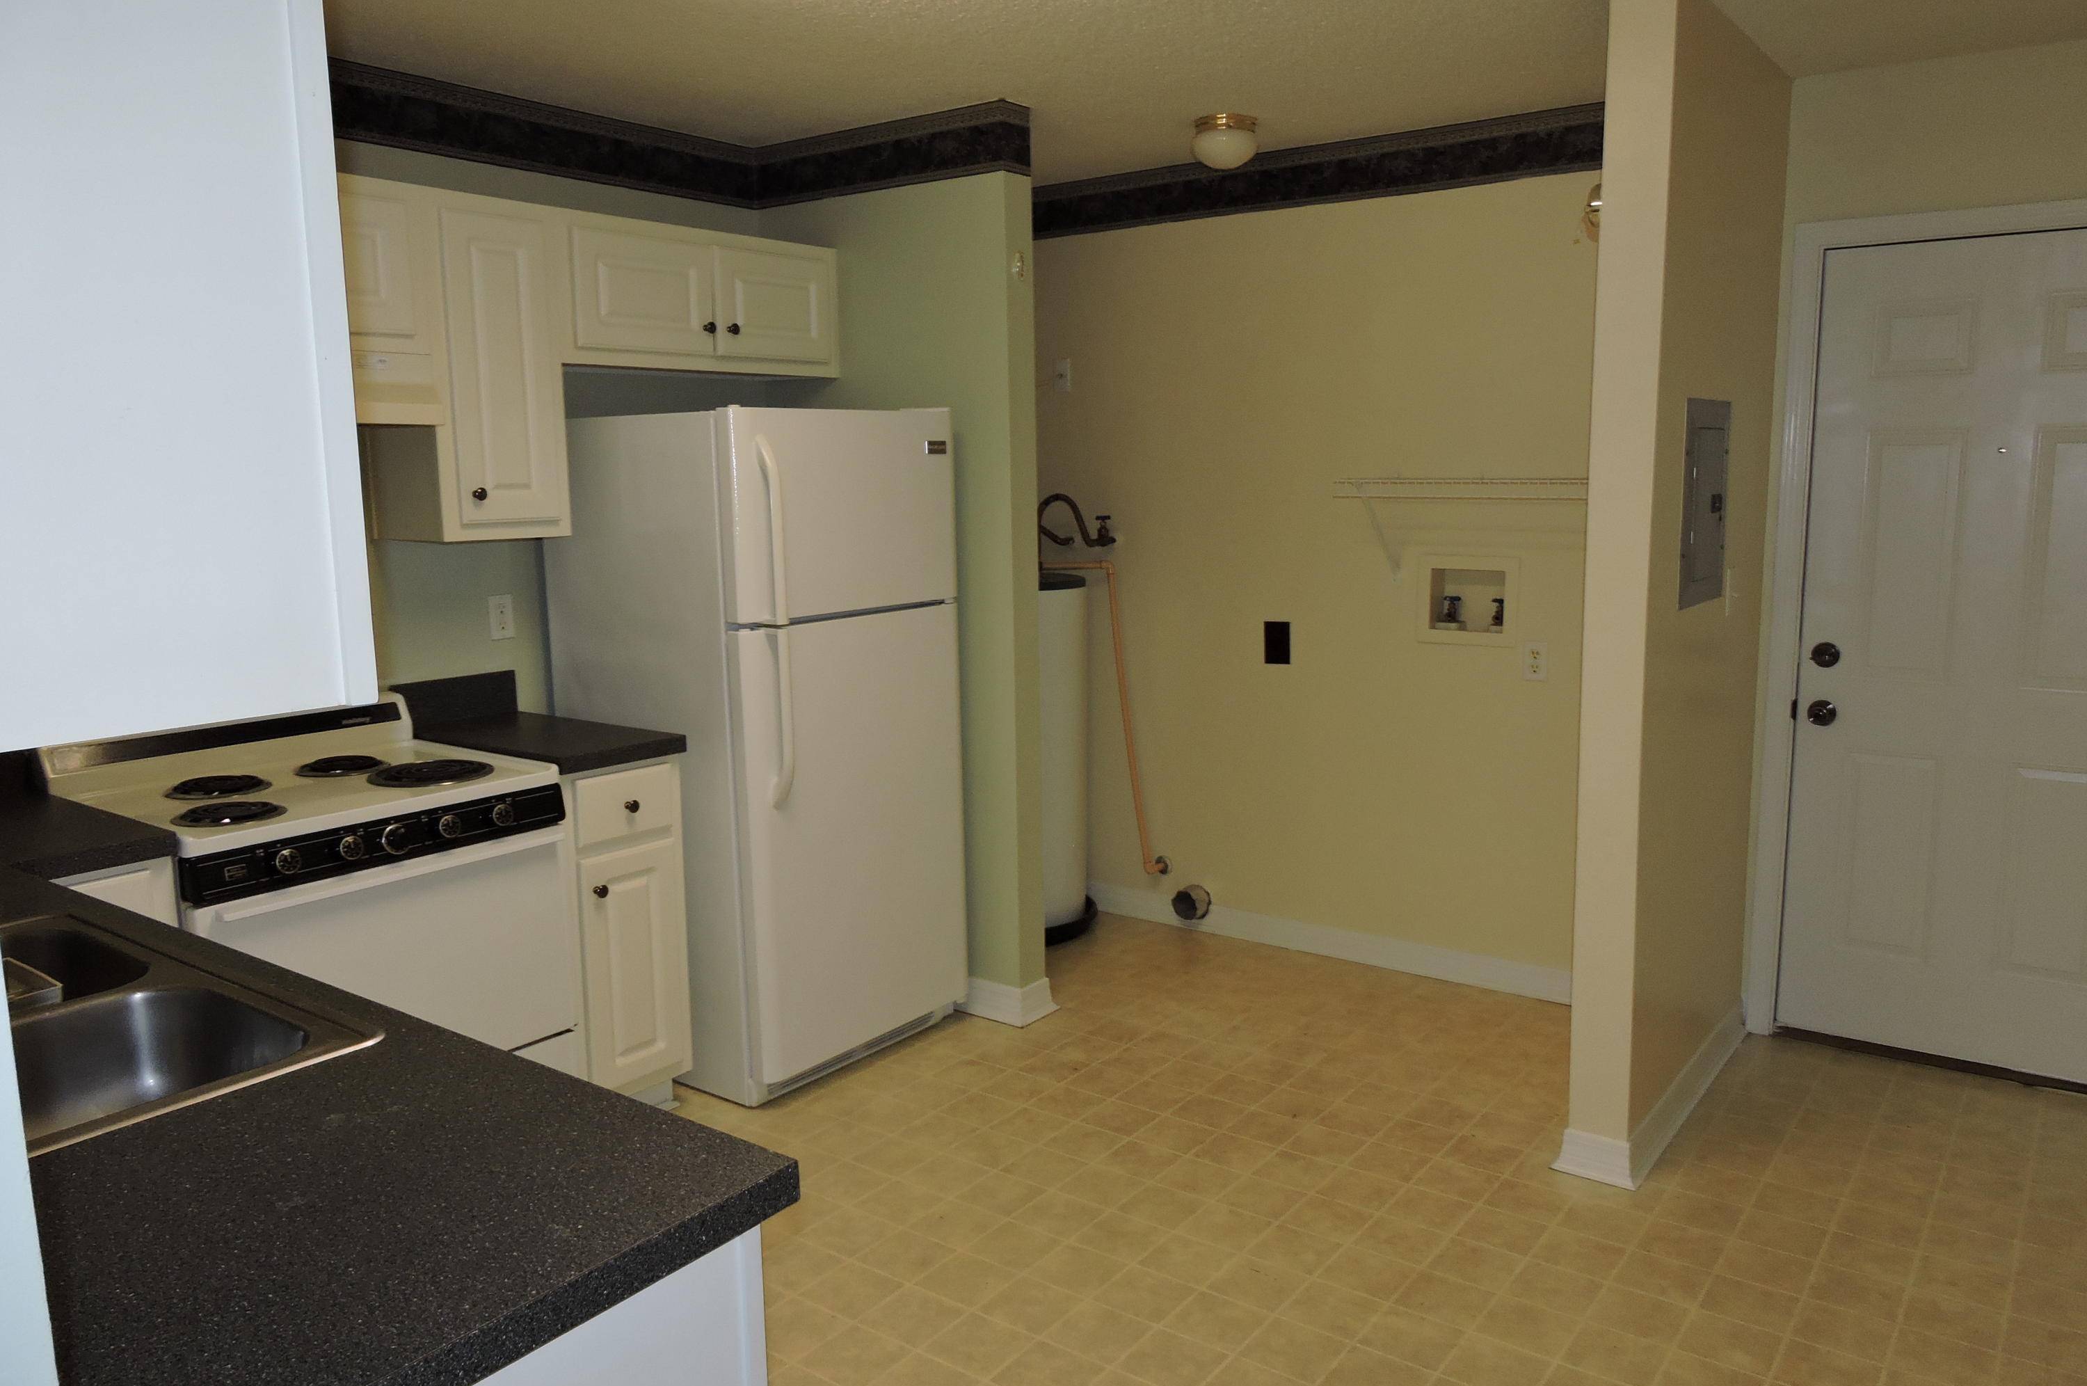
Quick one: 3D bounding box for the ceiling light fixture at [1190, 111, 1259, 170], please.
[{"bbox_3d":[0.490,-1.469,3.890,0.180,0.130,0.180,-1,9,0],"label":"ceiling light fixture"}]

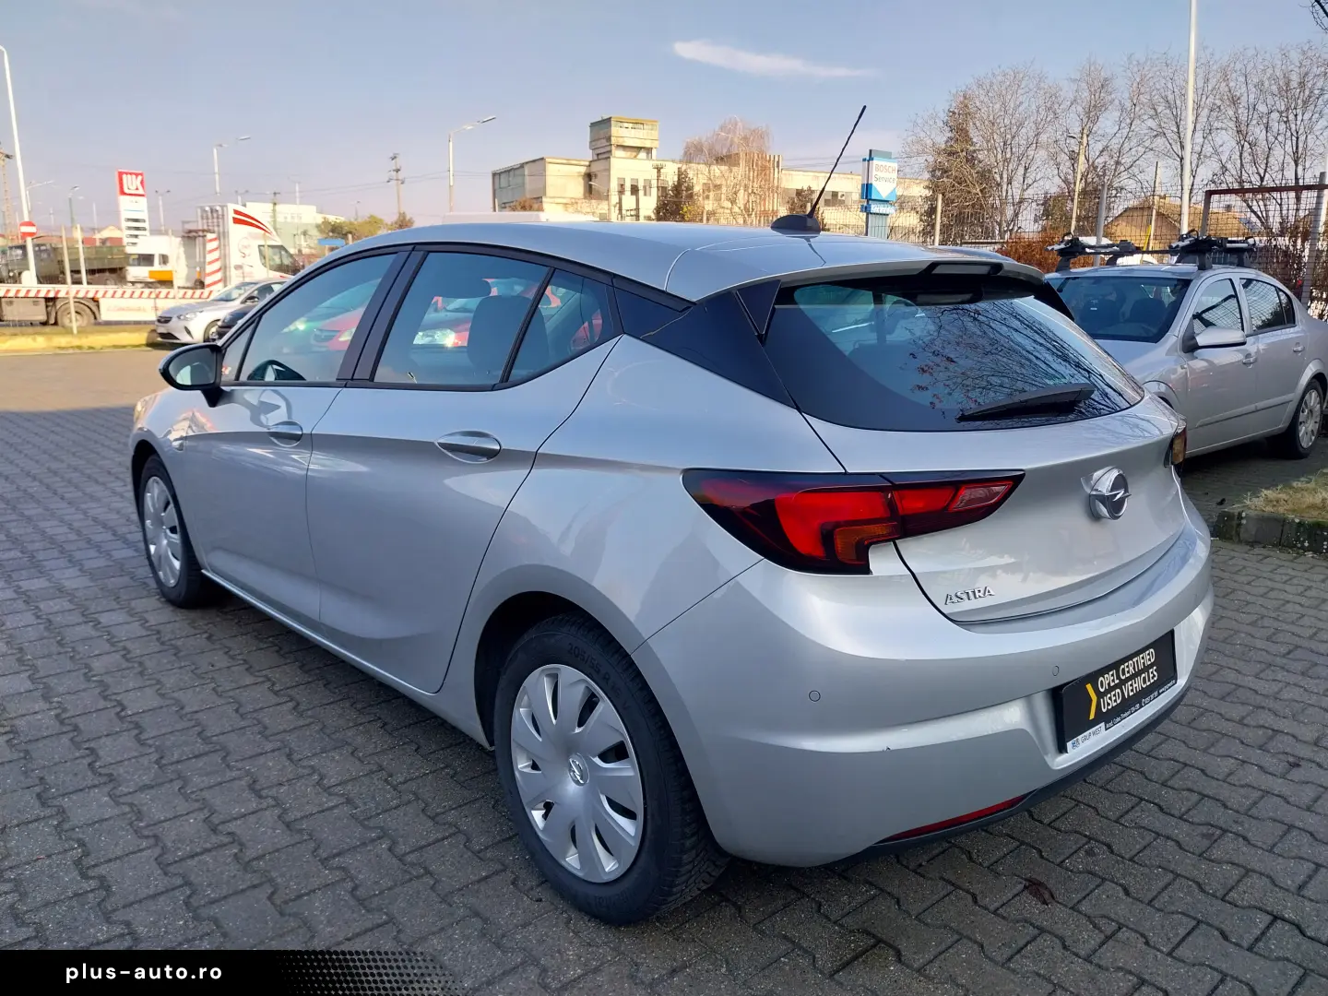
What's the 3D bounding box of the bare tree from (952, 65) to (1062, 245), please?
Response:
[{"bbox_3d":[11.606,-10.369,34.812,3.738,8.898,3.738,4,12,17],"label":"bare tree"}]

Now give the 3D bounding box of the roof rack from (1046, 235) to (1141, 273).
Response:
[{"bbox_3d":[3.274,-1.862,7.611,0.780,0.255,0.410,-10,16,-39],"label":"roof rack"}]

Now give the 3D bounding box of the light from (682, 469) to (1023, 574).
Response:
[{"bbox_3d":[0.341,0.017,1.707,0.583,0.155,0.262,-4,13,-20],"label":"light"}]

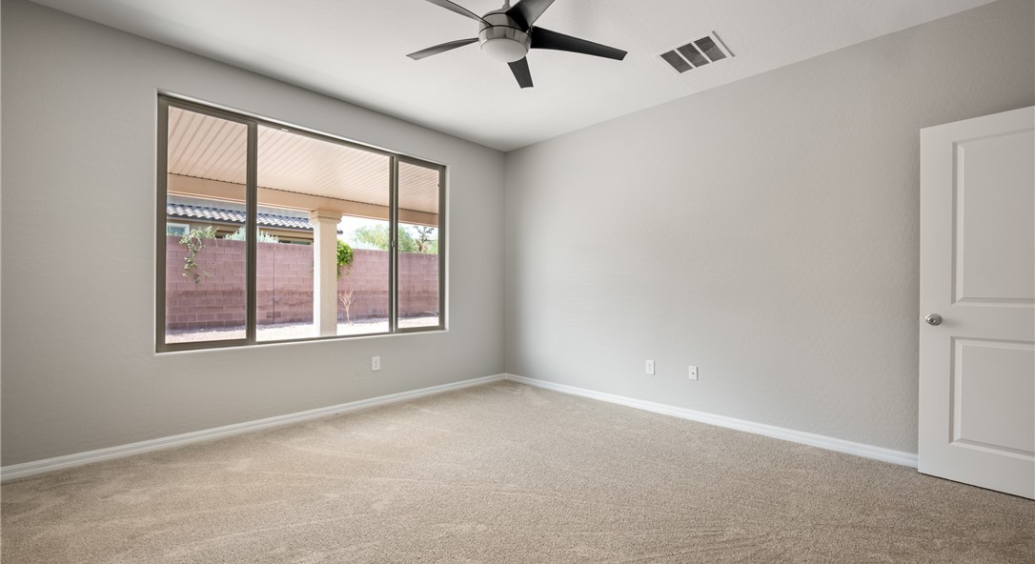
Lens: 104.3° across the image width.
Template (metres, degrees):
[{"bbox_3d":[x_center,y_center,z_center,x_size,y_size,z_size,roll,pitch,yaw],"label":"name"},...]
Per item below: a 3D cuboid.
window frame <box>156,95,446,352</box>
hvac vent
[{"bbox_3d":[-1.681,-0.393,3.671,2.390,1.810,0.100,1,-1,-44],"label":"window frame"},{"bbox_3d":[1.292,-1.639,2.925,0.390,0.030,0.380,1,-1,-44],"label":"hvac vent"}]

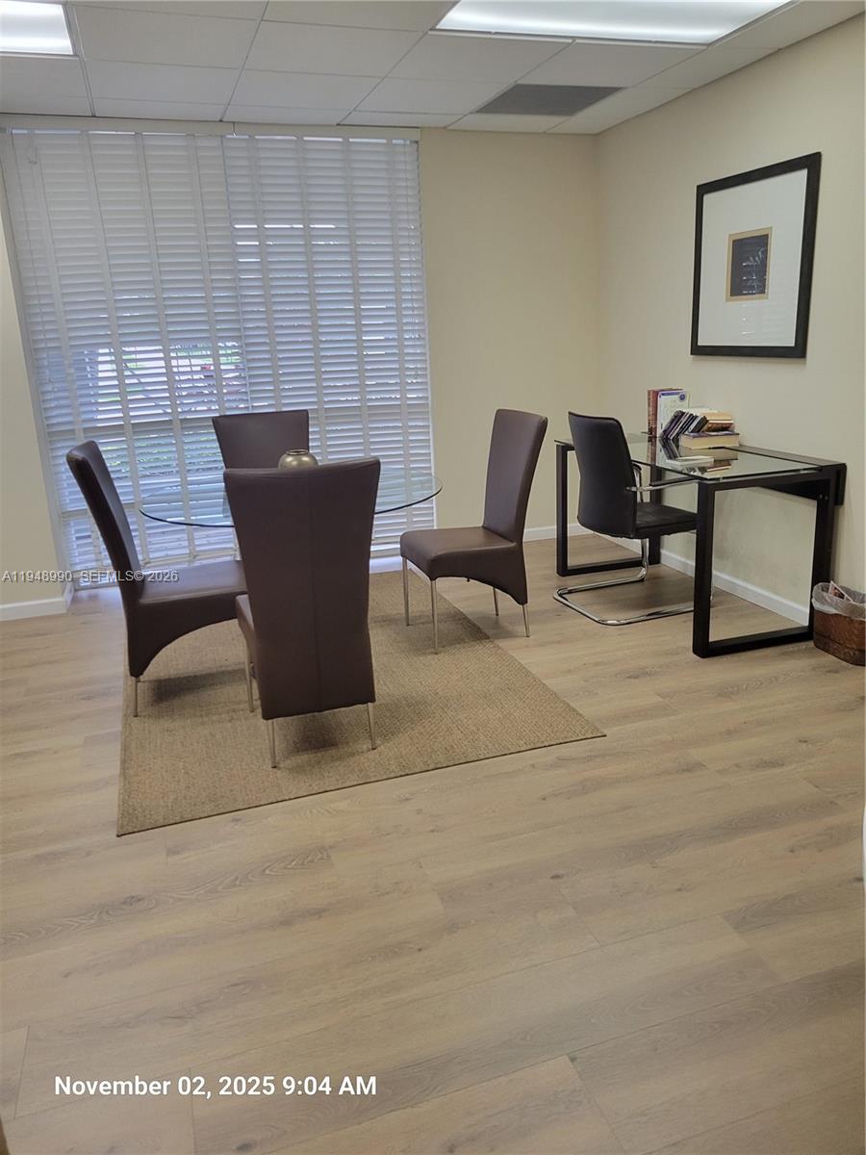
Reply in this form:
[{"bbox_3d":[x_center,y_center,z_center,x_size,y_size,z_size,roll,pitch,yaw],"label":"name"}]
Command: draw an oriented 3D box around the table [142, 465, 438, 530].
[{"bbox_3d":[-0.554,0.001,3.668,1.227,0.727,1.227,-7,17,-17],"label":"table"}]

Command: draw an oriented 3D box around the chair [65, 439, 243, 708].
[{"bbox_3d":[-1.014,-0.020,3.335,0.566,0.986,0.455,-7,17,-17],"label":"chair"}]

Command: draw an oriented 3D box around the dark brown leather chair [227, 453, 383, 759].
[{"bbox_3d":[-0.440,0.075,2.923,0.455,0.986,0.576,-7,17,-17],"label":"dark brown leather chair"}]

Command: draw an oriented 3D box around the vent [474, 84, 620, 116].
[{"bbox_3d":[0.573,-2.402,4.354,0.586,0.025,0.586,-7,17,-17],"label":"vent"}]

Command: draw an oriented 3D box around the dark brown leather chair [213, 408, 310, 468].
[{"bbox_3d":[-0.740,-0.264,4.149,0.455,0.986,0.566,-7,17,-17],"label":"dark brown leather chair"}]

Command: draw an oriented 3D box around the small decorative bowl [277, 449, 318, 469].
[{"bbox_3d":[-0.544,-0.429,3.543,0.167,0.162,0.167,-2,16,1],"label":"small decorative bowl"}]

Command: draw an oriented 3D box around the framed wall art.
[{"bbox_3d":[1.449,-1.428,3.975,0.030,0.804,0.842,-7,17,-17],"label":"framed wall art"}]

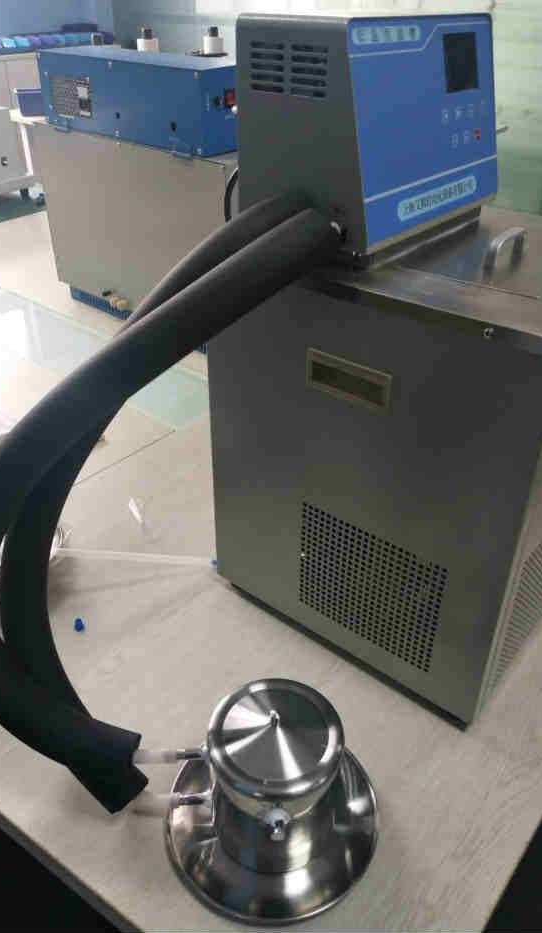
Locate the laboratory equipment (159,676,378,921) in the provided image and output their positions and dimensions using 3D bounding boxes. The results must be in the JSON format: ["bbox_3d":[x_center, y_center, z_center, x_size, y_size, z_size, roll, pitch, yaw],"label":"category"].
[{"bbox_3d":[0.002,0.306,0.701,0.222,0.167,0.222,0,34,0],"label":"laboratory equipment"}]

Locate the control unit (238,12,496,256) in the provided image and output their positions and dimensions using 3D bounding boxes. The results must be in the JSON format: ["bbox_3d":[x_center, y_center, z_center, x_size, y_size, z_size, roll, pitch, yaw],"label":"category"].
[{"bbox_3d":[0.129,-0.395,0.797,0.172,0.204,0.304,24,40,32],"label":"control unit"}]

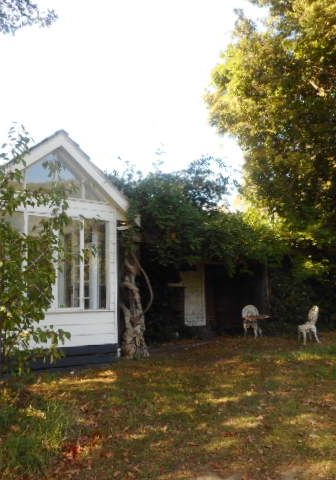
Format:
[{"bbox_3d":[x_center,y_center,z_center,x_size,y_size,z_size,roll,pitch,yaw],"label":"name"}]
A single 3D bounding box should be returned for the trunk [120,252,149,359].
[{"bbox_3d":[-0.634,1.231,8.750,0.500,2.000,0.450,-1,-9,-4],"label":"trunk"}]

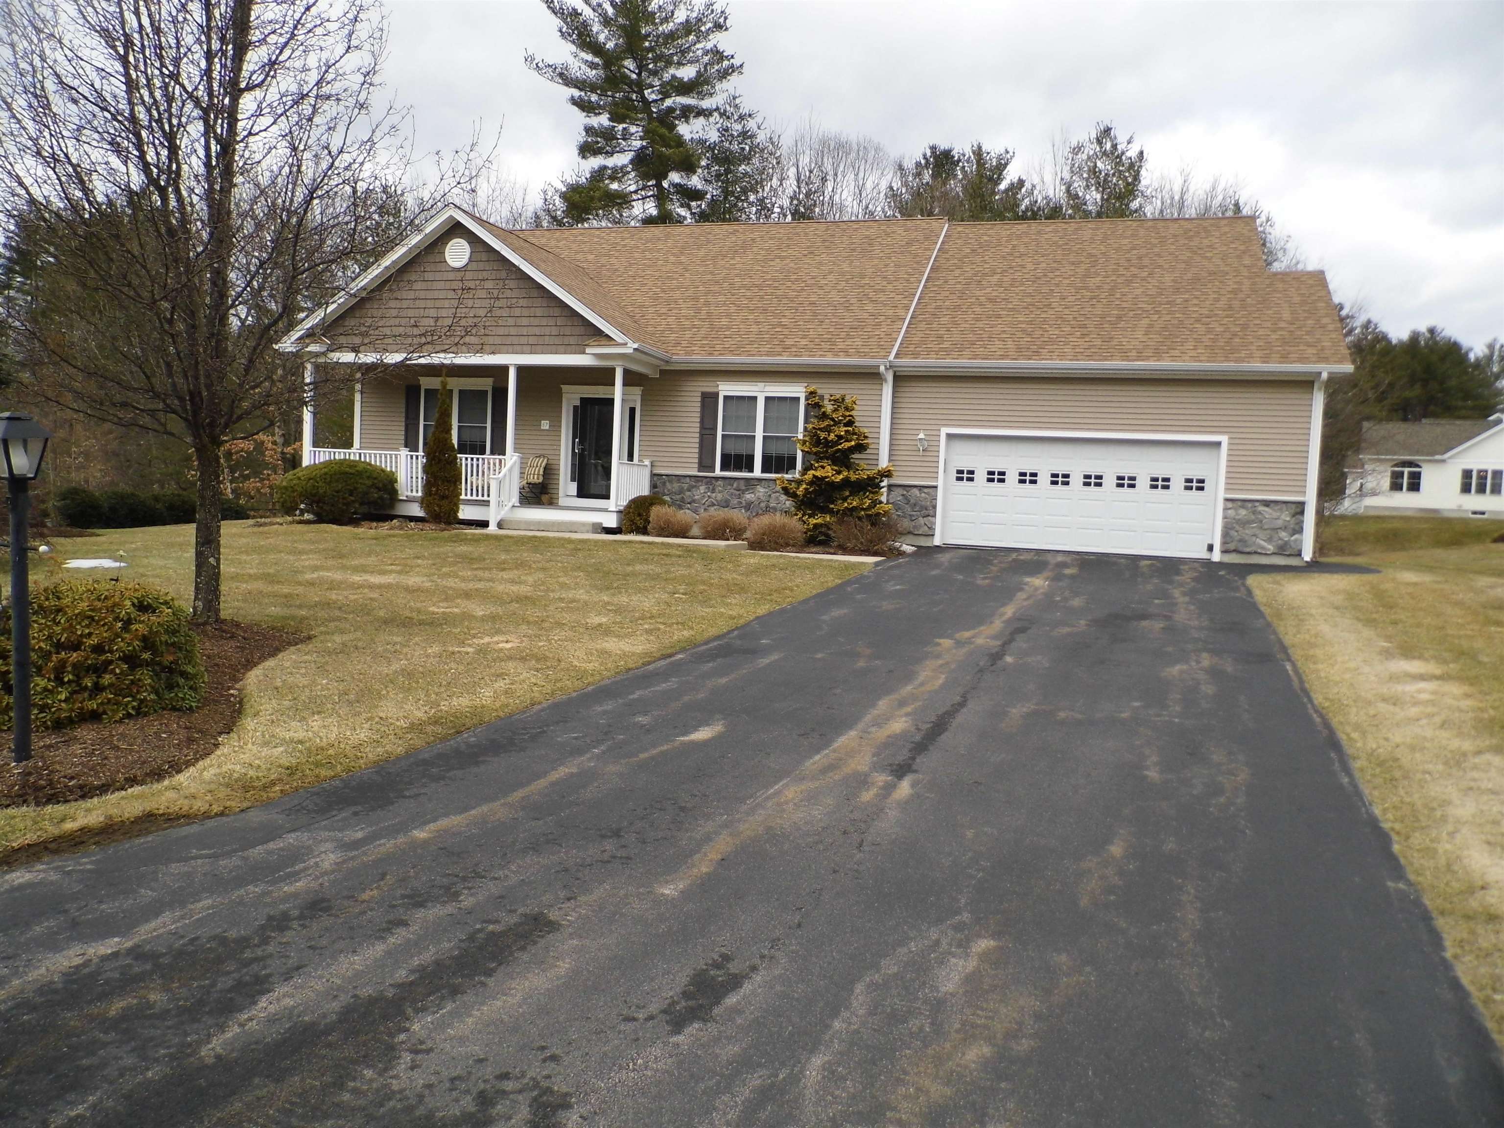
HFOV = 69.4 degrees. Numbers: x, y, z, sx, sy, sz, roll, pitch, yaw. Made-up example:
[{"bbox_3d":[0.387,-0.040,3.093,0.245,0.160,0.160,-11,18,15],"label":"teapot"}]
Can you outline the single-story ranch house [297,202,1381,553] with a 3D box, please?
[{"bbox_3d":[1.888,-4.594,25.927,20.270,7.680,13.940,4,3,17],"label":"single-story ranch house"}]

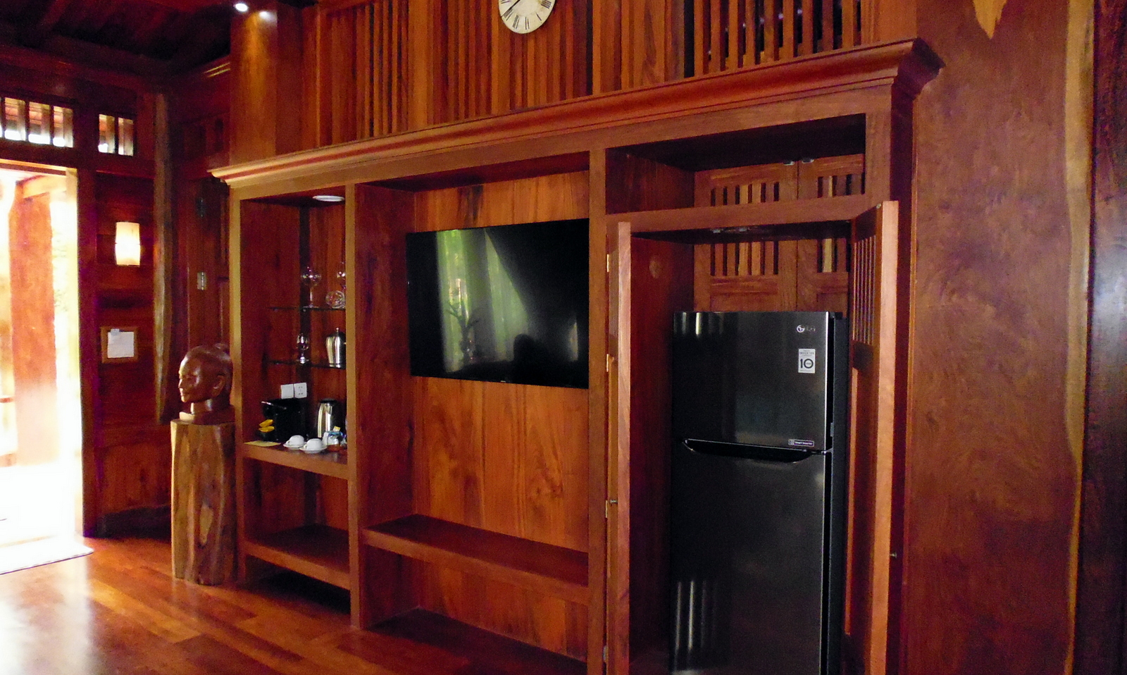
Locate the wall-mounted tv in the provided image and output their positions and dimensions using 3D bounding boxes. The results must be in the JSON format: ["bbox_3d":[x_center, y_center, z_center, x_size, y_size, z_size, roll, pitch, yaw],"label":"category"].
[{"bbox_3d":[-0.250,-0.148,3.545,1.235,0.710,0.060,2,3,36],"label":"wall-mounted tv"}]

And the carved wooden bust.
[{"bbox_3d":[-2.049,0.258,4.463,0.270,0.437,0.305,2,3,36],"label":"carved wooden bust"}]

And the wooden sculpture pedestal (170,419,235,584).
[{"bbox_3d":[-2.075,0.926,4.510,0.320,0.901,0.310,2,3,36],"label":"wooden sculpture pedestal"}]

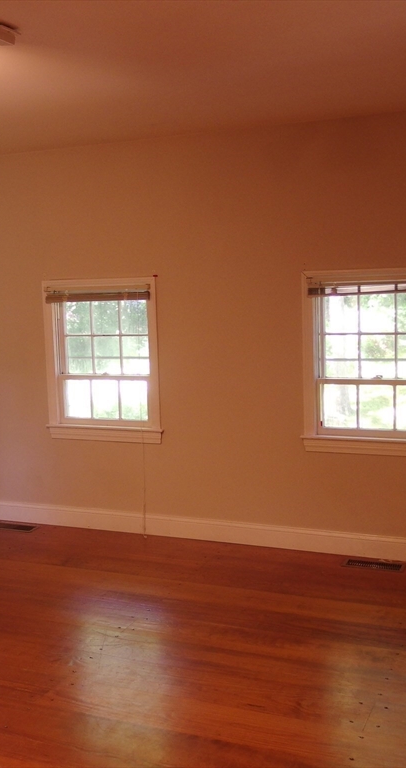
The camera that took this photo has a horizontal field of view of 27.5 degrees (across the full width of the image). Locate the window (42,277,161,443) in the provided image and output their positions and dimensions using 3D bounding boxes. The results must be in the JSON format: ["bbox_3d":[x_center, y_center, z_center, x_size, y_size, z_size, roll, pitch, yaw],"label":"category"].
[{"bbox_3d":[-0.643,-0.148,5.277,0.833,1.026,0.100,1,7,23],"label":"window"}]

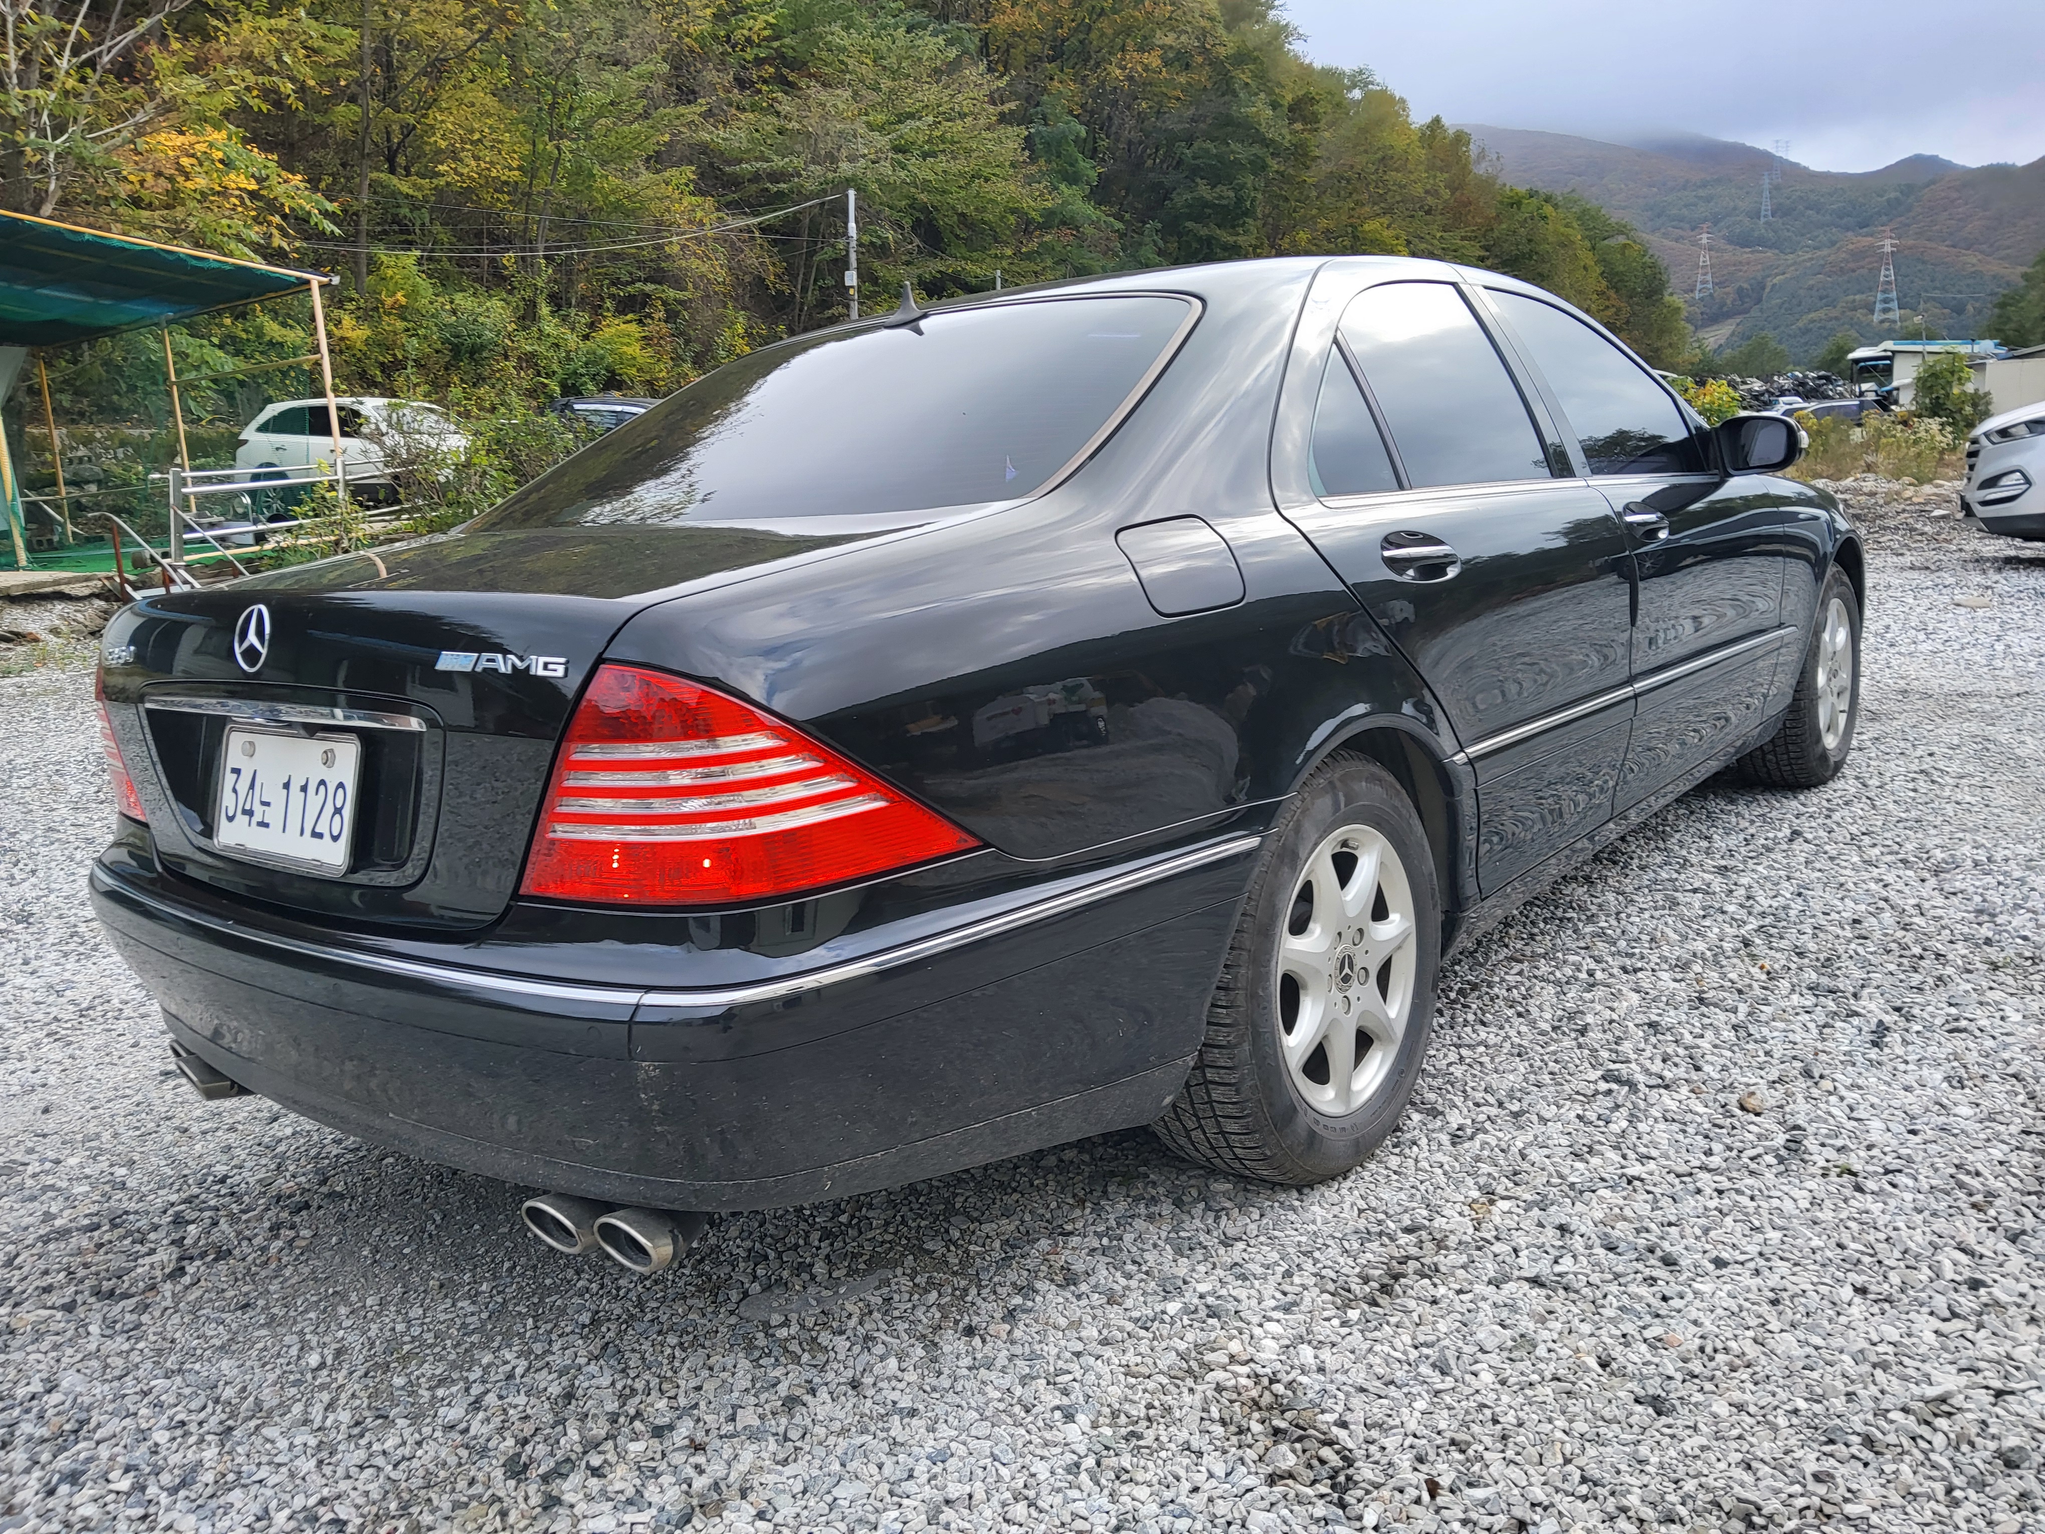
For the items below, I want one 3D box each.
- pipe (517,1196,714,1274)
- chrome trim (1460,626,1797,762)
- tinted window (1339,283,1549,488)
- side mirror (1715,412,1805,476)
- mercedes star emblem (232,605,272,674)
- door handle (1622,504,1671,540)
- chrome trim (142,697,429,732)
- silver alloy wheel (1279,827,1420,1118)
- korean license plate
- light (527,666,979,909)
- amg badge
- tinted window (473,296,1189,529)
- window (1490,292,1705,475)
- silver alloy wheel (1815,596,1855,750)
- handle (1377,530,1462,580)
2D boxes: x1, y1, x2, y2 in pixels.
[{"bbox_3d":[-0.429,0.489,1.709,0.250,0.080,0.150,4,14,40],"label":"pipe"},{"bbox_3d":[1.406,-0.202,3.338,0.025,0.030,2.206,4,12,39],"label":"chrome trim"},{"bbox_3d":[0.749,-0.693,2.765,0.045,0.430,0.610,-28,-7,41],"label":"tinted window"},{"bbox_3d":[1.675,-0.731,3.478,0.205,0.135,0.140,4,14,40],"label":"side mirror"},{"bbox_3d":[-0.955,-0.160,1.907,0.088,0.088,0.012,4,-2,39],"label":"mercedes star emblem"},{"bbox_3d":[1.274,-0.495,3.131,0.055,0.080,0.240,4,14,40],"label":"door handle"},{"bbox_3d":[-0.934,-0.071,1.933,0.750,0.028,0.045,4,14,39],"label":"chrome trim"},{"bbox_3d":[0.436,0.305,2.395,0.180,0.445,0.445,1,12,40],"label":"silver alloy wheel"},{"bbox_3d":[-0.936,0.039,1.948,0.352,0.166,0.020,4,-2,39],"label":"korean license plate"},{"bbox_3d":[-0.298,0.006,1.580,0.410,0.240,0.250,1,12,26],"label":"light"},{"bbox_3d":[-0.550,-0.109,1.612,0.197,0.024,0.010,4,-1,30],"label":"amg badge"},{"bbox_3d":[-0.360,-0.551,2.539,1.250,0.100,0.600,4,43,40],"label":"tinted window"},{"bbox_3d":[1.251,-0.803,3.271,0.060,0.420,0.780,-27,-7,41],"label":"window"},{"bbox_3d":[2.389,-0.284,4.706,0.180,0.445,0.445,4,14,39],"label":"silver alloy wheel"},{"bbox_3d":[0.610,-0.318,2.346,0.055,0.080,0.240,4,14,40],"label":"handle"}]

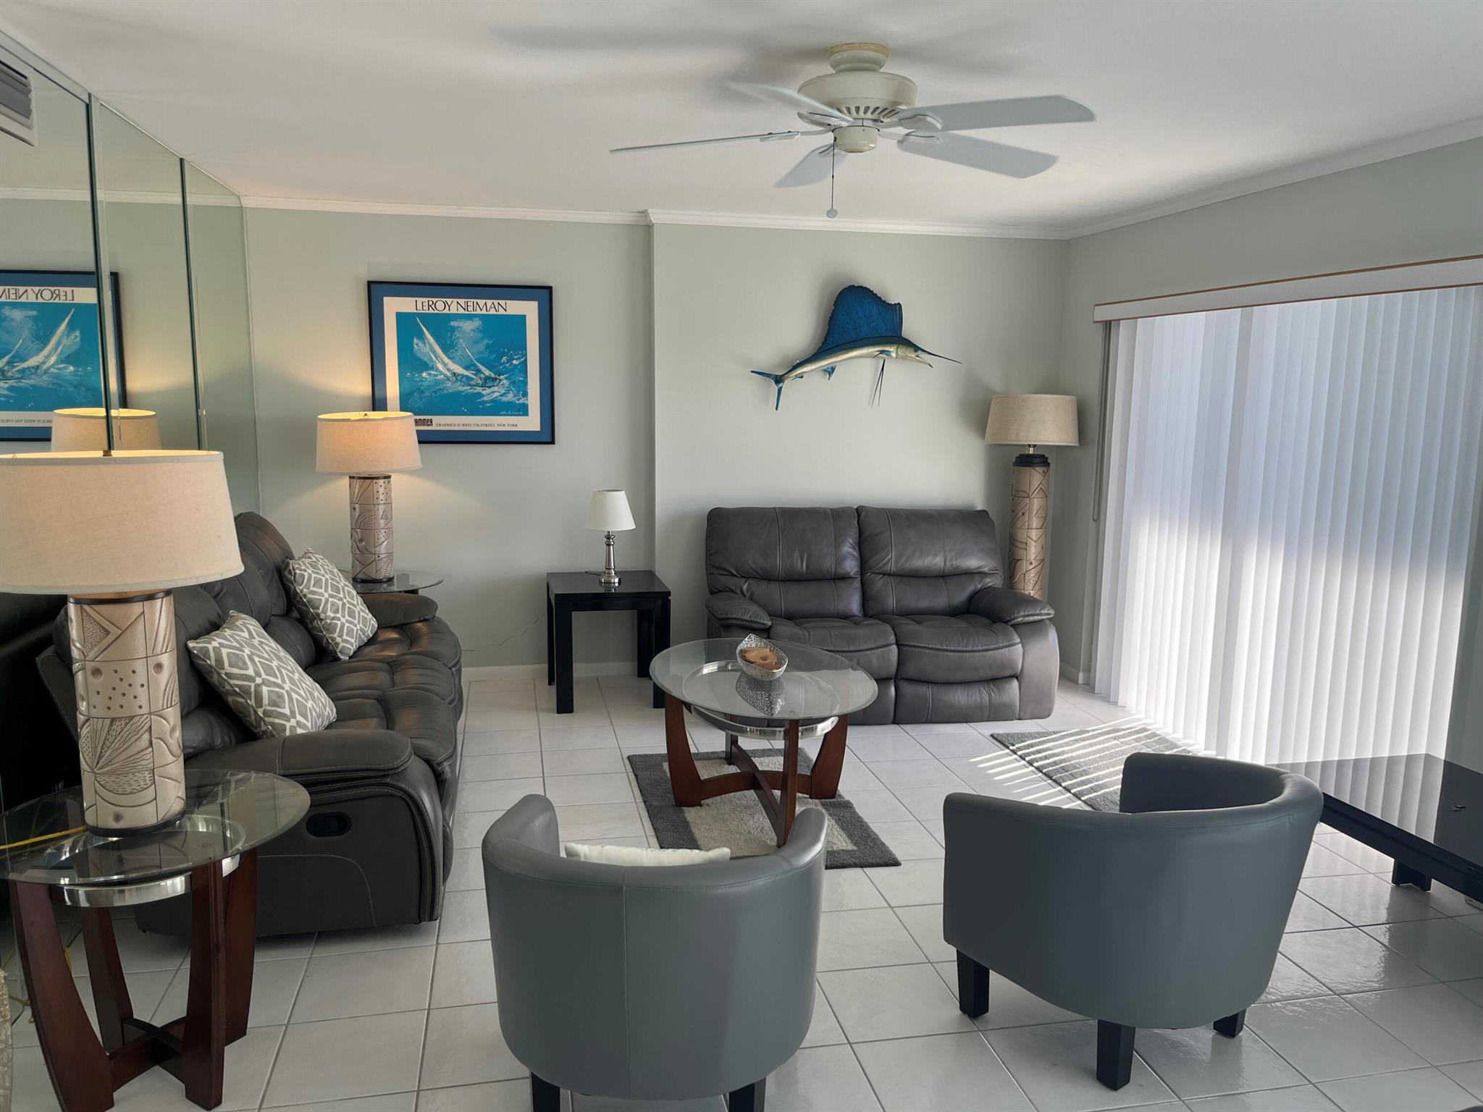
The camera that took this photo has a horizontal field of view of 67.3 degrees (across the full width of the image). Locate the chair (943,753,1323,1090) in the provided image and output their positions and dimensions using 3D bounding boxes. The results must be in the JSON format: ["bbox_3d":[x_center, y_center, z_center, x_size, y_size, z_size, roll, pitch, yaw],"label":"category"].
[{"bbox_3d":[1.000,0.855,2.762,0.730,0.700,0.670,-4,10,-31],"label":"chair"}]

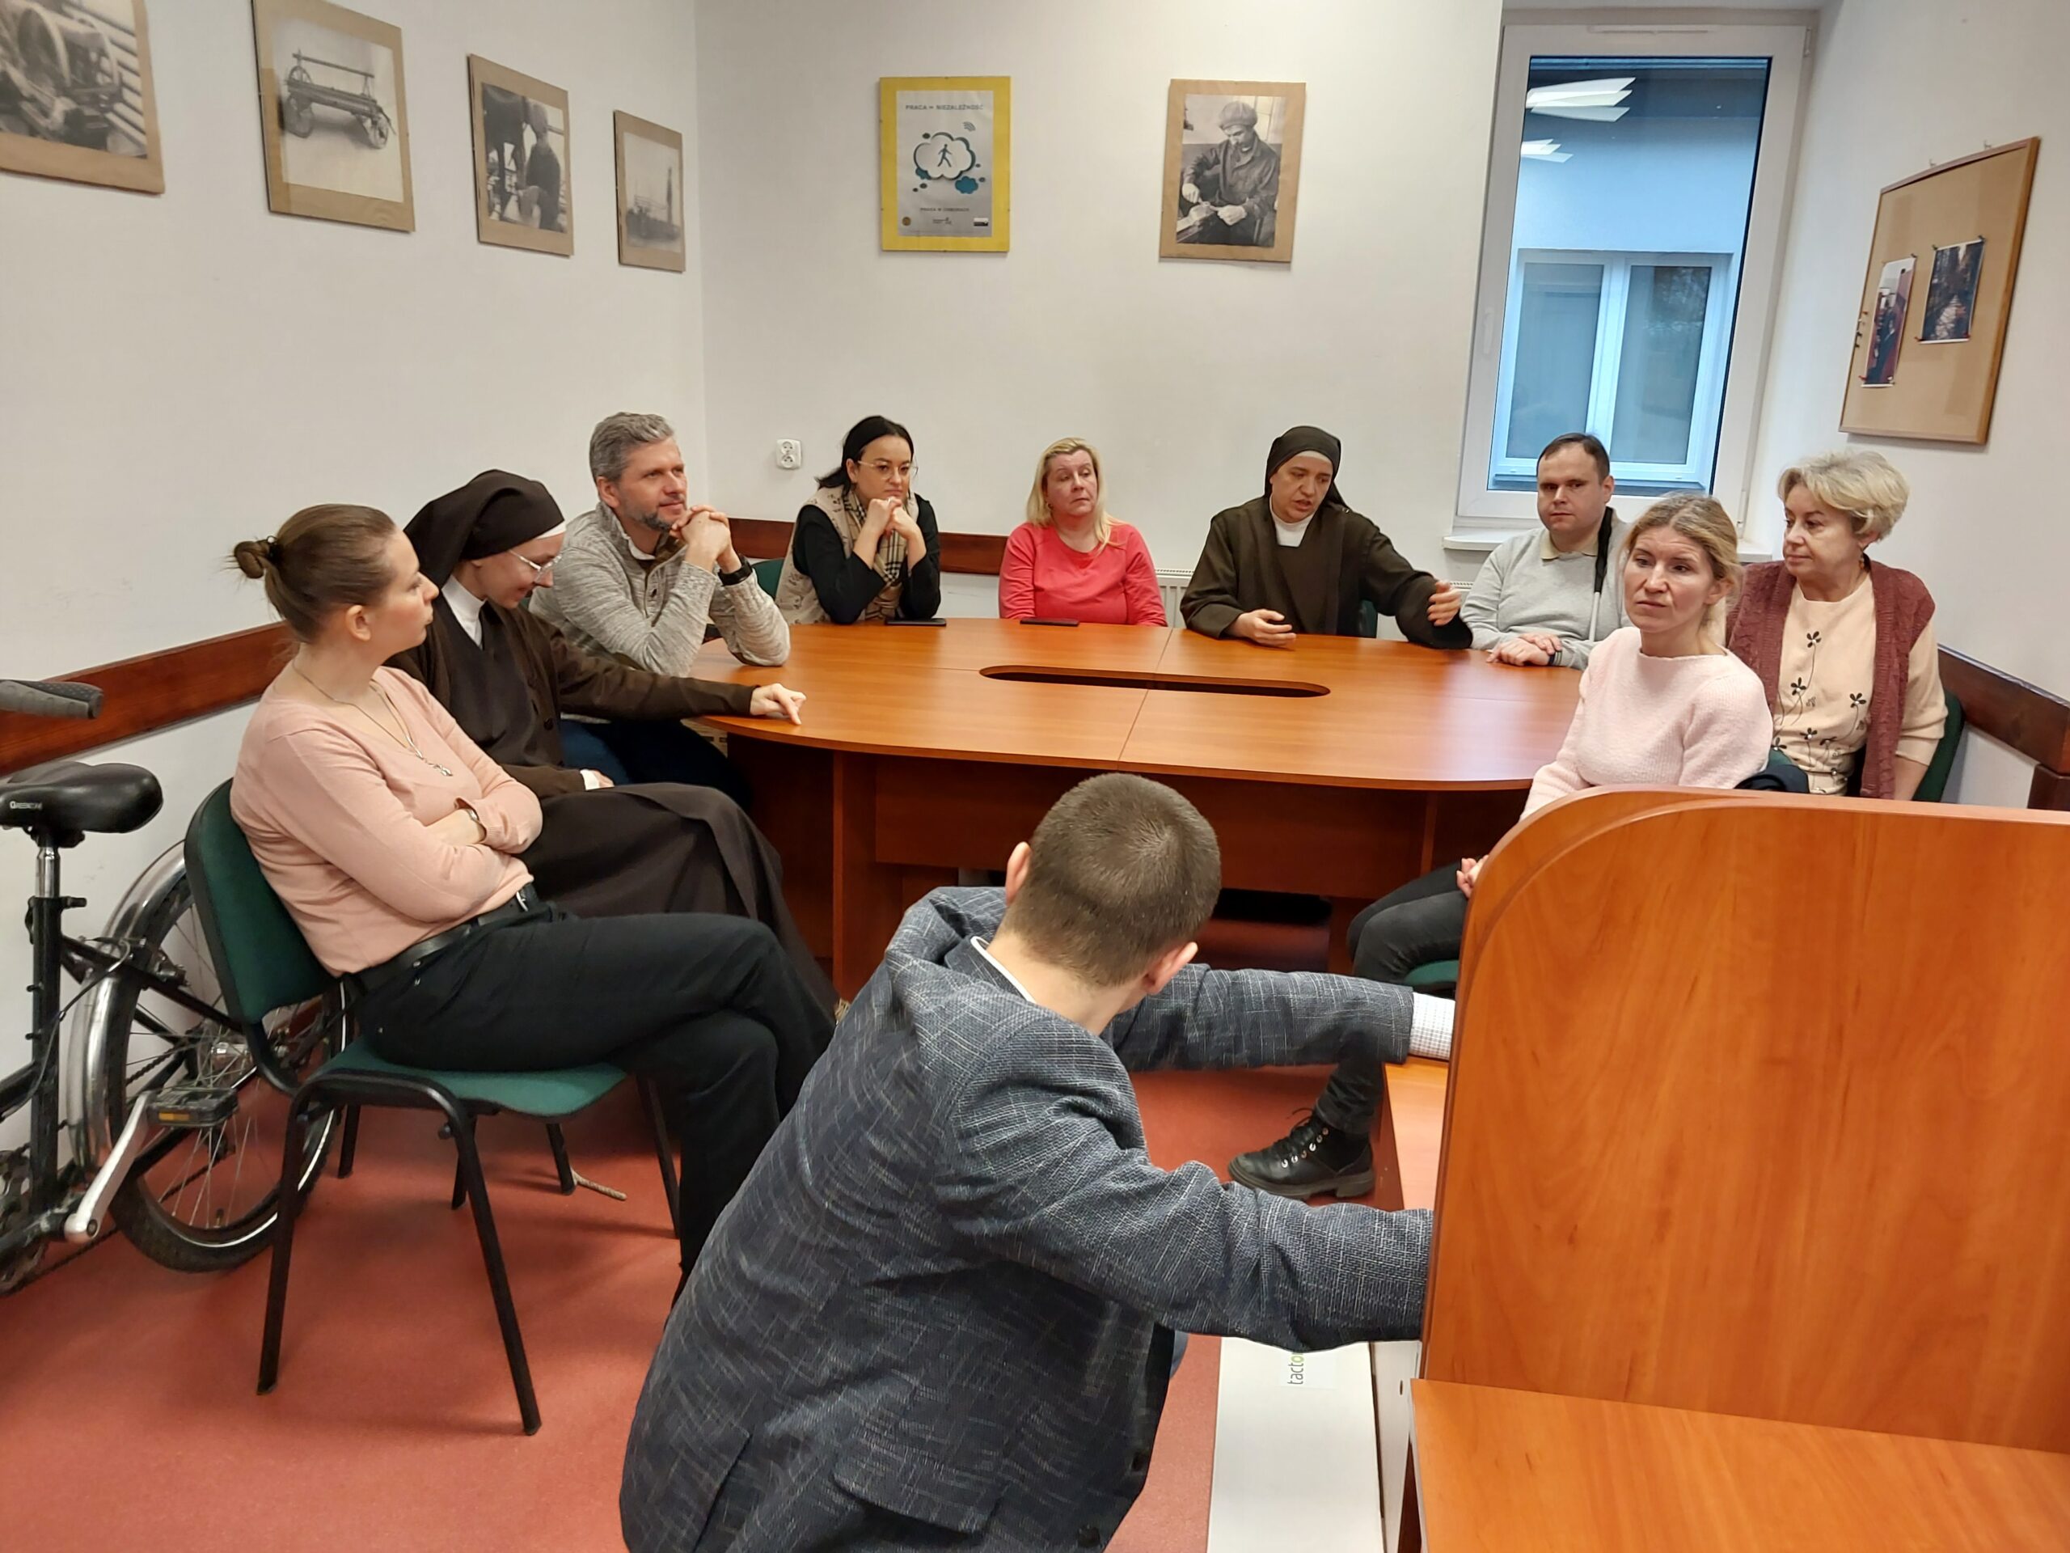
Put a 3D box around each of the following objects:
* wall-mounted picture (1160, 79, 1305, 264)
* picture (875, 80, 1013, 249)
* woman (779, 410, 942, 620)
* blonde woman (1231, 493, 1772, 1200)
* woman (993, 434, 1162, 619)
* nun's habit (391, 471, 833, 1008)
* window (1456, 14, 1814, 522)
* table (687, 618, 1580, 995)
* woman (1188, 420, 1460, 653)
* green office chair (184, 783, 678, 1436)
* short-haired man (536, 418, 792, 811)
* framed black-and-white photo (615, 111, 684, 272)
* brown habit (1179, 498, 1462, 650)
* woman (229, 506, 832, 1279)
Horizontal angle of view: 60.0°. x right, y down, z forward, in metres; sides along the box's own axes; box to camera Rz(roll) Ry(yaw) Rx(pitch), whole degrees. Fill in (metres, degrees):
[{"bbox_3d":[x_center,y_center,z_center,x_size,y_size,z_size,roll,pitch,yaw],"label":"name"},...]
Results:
[{"bbox_3d":[0.583,-1.788,5.311,0.395,0.505,0.020,4,13,8],"label":"wall-mounted picture"},{"bbox_3d":[-0.272,-1.854,5.445,0.400,0.500,0.020,4,13,11],"label":"picture"},{"bbox_3d":[-0.435,-0.302,4.674,0.500,1.230,0.750,-1,13,-12],"label":"woman"},{"bbox_3d":[0.755,0.129,3.000,0.820,1.220,0.510,-1,13,-12],"label":"blonde woman"},{"bbox_3d":[0.097,-0.298,4.807,0.470,1.190,0.750,3,13,4],"label":"woman"},{"bbox_3d":[-0.718,0.039,3.166,0.770,1.140,0.550,7,14,21],"label":"nun's habit"},{"bbox_3d":[1.793,-1.491,5.465,0.860,1.470,0.100,4,13,8],"label":"window"},{"bbox_3d":[0.216,0.179,3.622,2.000,0.750,1.480,4,13,8],"label":"table"},{"bbox_3d":[0.680,-0.220,4.368,0.660,1.220,0.700,5,13,11],"label":"woman"},{"bbox_3d":[-0.823,0.365,2.506,0.540,0.820,0.550,5,13,10],"label":"green office chair"},{"bbox_3d":[-0.755,-0.127,3.827,0.740,1.260,0.540,11,16,36],"label":"short-haired man"},{"bbox_3d":[-1.075,-1.641,5.082,0.020,0.395,0.515,4,13,8],"label":"framed black-and-white photo"},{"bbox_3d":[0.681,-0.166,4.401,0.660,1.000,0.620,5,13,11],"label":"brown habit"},{"bbox_3d":[-0.627,0.227,2.429,0.920,1.140,0.500,5,14,13],"label":"woman"}]

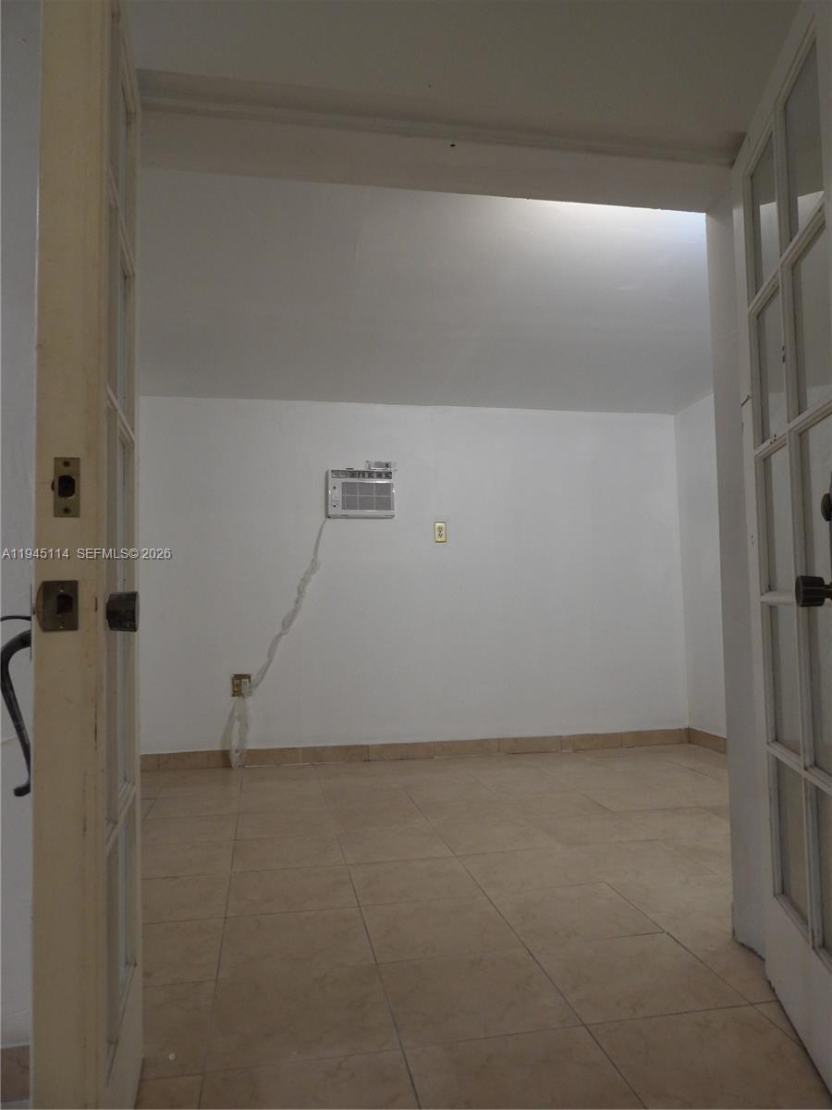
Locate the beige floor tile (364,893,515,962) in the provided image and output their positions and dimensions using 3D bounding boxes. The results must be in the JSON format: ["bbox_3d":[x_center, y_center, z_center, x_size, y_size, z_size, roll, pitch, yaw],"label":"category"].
[{"bbox_3d":[0.062,1.072,2.219,0.401,0.010,0.387,0,-4,-11],"label":"beige floor tile"}]

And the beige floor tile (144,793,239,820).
[{"bbox_3d":[-1.041,1.197,3.646,0.406,0.010,0.403,0,-4,-11],"label":"beige floor tile"}]

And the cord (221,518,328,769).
[{"bbox_3d":[-0.816,0.503,4.475,0.616,1.428,0.090,0,-4,-9],"label":"cord"}]

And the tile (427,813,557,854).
[{"bbox_3d":[0.311,1.124,3.067,0.403,0.010,0.398,0,-4,-11],"label":"tile"}]

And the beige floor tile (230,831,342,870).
[{"bbox_3d":[-0.490,1.143,2.948,0.406,0.010,0.403,0,-4,-11],"label":"beige floor tile"}]

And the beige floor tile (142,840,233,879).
[{"bbox_3d":[-0.882,1.130,2.835,0.403,0.010,0.398,0,-4,-11],"label":"beige floor tile"}]

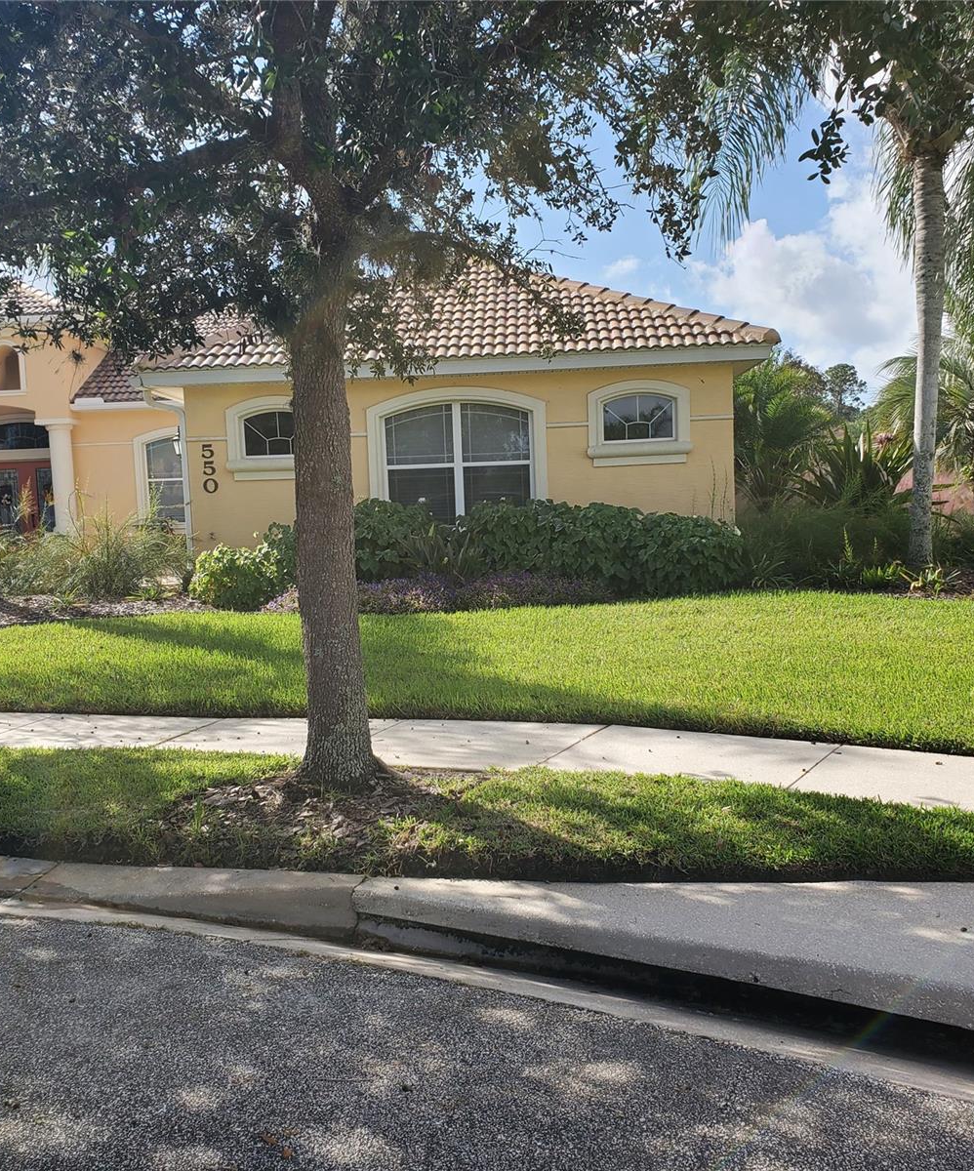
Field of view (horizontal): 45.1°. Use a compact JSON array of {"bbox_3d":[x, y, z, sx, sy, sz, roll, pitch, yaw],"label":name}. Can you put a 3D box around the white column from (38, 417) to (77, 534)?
[{"bbox_3d":[-8.478,-1.928,23.518,0.680,2.850,0.680,-2,5,4],"label":"white column"}]

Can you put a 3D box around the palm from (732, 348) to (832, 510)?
[{"bbox_3d":[4.155,-1.820,16.928,1.750,3.100,1.750,-2,5,4],"label":"palm"}]

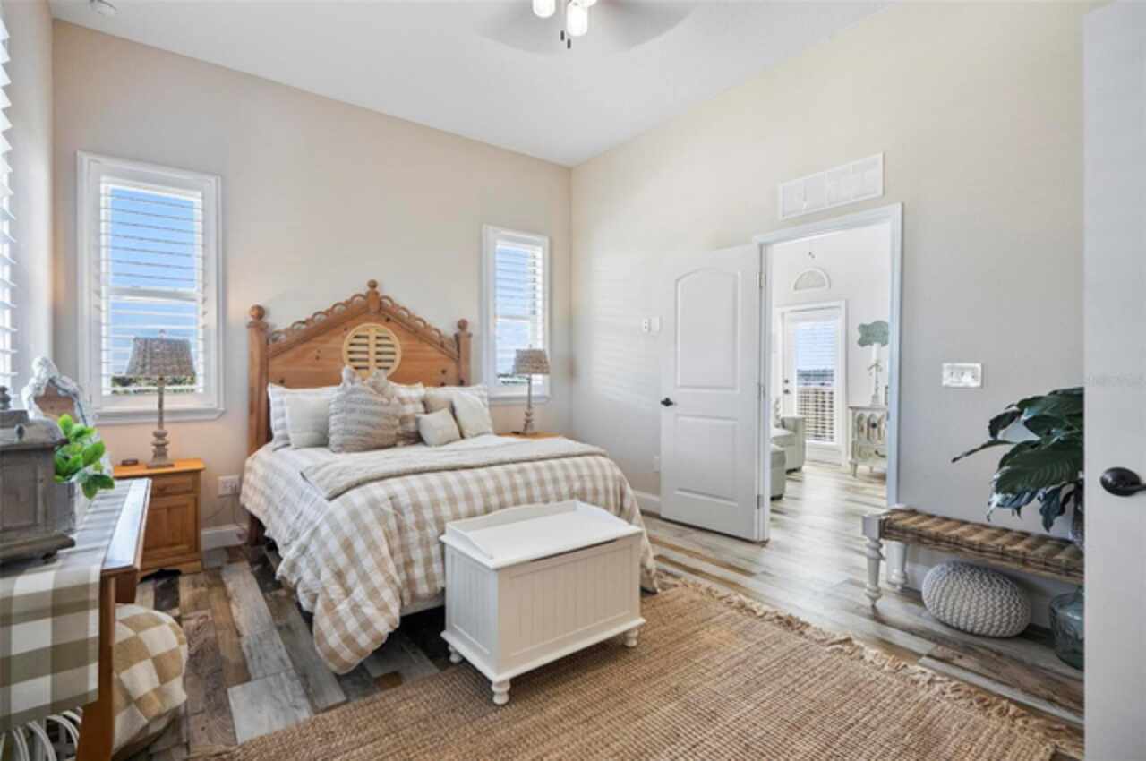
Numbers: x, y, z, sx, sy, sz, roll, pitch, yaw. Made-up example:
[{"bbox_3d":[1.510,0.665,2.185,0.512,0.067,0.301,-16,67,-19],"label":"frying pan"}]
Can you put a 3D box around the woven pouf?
[{"bbox_3d":[1.851,1.006,2.349,0.410,0.300,0.410,-1,2,-37],"label":"woven pouf"}]

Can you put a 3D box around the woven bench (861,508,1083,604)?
[{"bbox_3d":[1.959,0.928,2.233,0.340,0.455,1.160,-1,2,-36],"label":"woven bench"}]

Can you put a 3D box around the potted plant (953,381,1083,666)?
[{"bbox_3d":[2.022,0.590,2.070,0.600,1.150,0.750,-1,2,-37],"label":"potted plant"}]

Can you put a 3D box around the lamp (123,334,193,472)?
[{"bbox_3d":[-2.457,0.114,3.024,0.320,0.800,0.320,-1,2,-37],"label":"lamp"}]

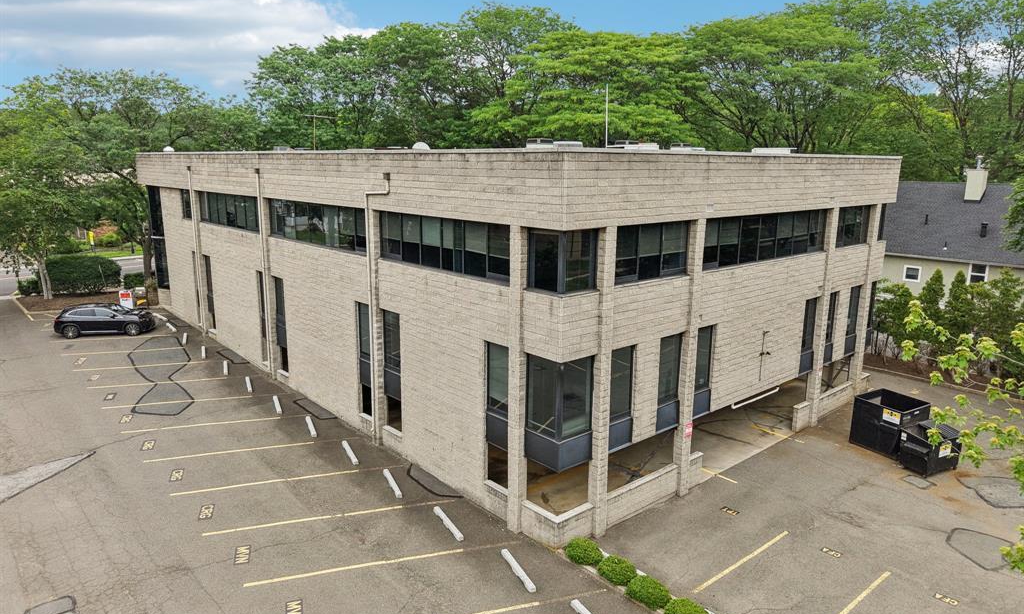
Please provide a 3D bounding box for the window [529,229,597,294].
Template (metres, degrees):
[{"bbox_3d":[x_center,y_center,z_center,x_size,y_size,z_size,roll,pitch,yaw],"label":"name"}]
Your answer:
[{"bbox_3d":[1.316,-1.239,18.350,1.350,1.570,1.230,-10,16,-41],"label":"window"}]

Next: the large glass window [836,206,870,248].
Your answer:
[{"bbox_3d":[13.423,-3.203,28.193,3.450,1.600,0.160,-10,15,-40],"label":"large glass window"}]

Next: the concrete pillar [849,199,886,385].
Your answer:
[{"bbox_3d":[14.919,-0.056,30.074,0.430,8.500,0.310,-10,15,-40],"label":"concrete pillar"}]

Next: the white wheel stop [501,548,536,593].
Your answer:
[{"bbox_3d":[0.160,6.723,18.140,0.150,0.110,1.830,-4,13,-22],"label":"white wheel stop"}]

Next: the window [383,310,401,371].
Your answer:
[{"bbox_3d":[-3.970,1.209,23.798,0.120,2.070,1.130,-10,16,-41],"label":"window"}]

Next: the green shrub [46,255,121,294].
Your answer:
[{"bbox_3d":[-27.481,-2.116,45.246,3.800,2.100,2.000,-10,16,-41],"label":"green shrub"}]

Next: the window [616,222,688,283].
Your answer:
[{"bbox_3d":[3.880,-1.515,19.886,3.550,1.610,0.120,-10,16,-41],"label":"window"}]

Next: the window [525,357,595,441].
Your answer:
[{"bbox_3d":[1.289,2.276,19.133,1.340,2.200,1.340,-10,16,-41],"label":"window"}]

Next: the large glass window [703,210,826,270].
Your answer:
[{"bbox_3d":[8.646,-2.399,24.006,8.420,1.600,0.120,-10,16,-41],"label":"large glass window"}]

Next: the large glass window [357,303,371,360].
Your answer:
[{"bbox_3d":[-5.172,0.965,25.510,0.160,2.140,1.170,-10,15,-40],"label":"large glass window"}]

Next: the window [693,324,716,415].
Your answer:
[{"bbox_3d":[6.001,2.061,22.606,1.220,2.930,0.180,-10,15,-40],"label":"window"}]

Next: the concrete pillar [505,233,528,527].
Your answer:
[{"bbox_3d":[0.207,2.031,19.103,0.390,8.440,0.430,-10,16,-41],"label":"concrete pillar"}]

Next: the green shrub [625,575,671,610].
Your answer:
[{"bbox_3d":[3.200,6.668,16.625,1.000,0.640,1.100,0,12,0],"label":"green shrub"}]

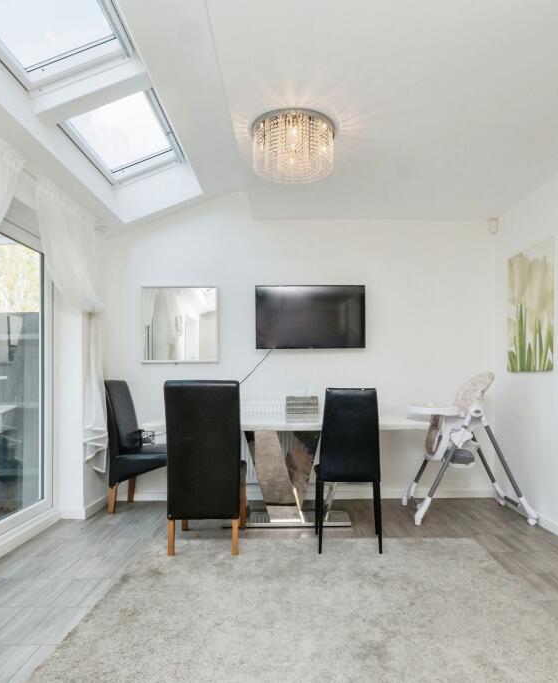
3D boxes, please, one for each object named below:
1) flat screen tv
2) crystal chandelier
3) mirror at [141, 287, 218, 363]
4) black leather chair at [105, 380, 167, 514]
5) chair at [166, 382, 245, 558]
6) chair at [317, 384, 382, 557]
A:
[{"bbox_3d":[0.265,-0.203,3.605,0.925,0.535,0.070,0,-3,0],"label":"flat screen tv"},{"bbox_3d":[0.082,-1.076,2.375,0.460,0.210,0.460,0,-3,0],"label":"crystal chandelier"},{"bbox_3d":[-0.849,-0.137,3.665,0.656,0.656,0.030,0,-3,0],"label":"mirror"},{"bbox_3d":[-1.030,0.800,3.410,0.570,1.020,0.440,0,-3,7],"label":"black leather chair"},{"bbox_3d":[-0.437,0.748,2.695,0.440,1.020,0.570,0,-3,1],"label":"chair"},{"bbox_3d":[0.440,0.772,2.675,0.420,0.975,0.510,0,-3,4],"label":"chair"}]

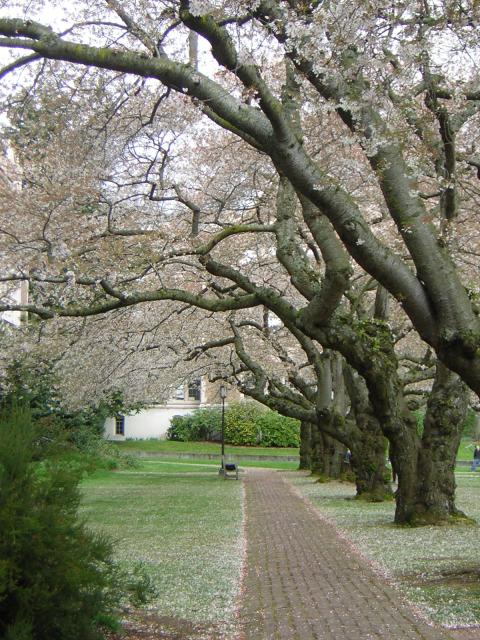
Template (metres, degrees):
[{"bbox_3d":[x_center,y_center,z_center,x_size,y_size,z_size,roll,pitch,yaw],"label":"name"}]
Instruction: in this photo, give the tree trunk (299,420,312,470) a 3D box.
[{"bbox_3d":[4.023,7.709,75.000,0.870,3.035,0.870,0,-6,1],"label":"tree trunk"}]

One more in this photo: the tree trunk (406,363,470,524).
[{"bbox_3d":[5.326,3.291,32.800,1.500,4.210,1.350,0,-6,1],"label":"tree trunk"}]

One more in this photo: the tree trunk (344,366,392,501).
[{"bbox_3d":[4.612,4.083,43.800,1.600,4.740,1.400,0,-6,1],"label":"tree trunk"}]

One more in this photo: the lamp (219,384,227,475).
[{"bbox_3d":[-0.904,5.879,65.000,0.420,4.758,0.420,0,-6,1],"label":"lamp"}]

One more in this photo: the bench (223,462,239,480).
[{"bbox_3d":[-0.455,7.742,62.300,0.720,0.844,1.600,0,-6,0],"label":"bench"}]

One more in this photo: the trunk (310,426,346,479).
[{"bbox_3d":[4.641,6.968,64.500,1.600,2.851,1.400,0,-6,1],"label":"trunk"}]

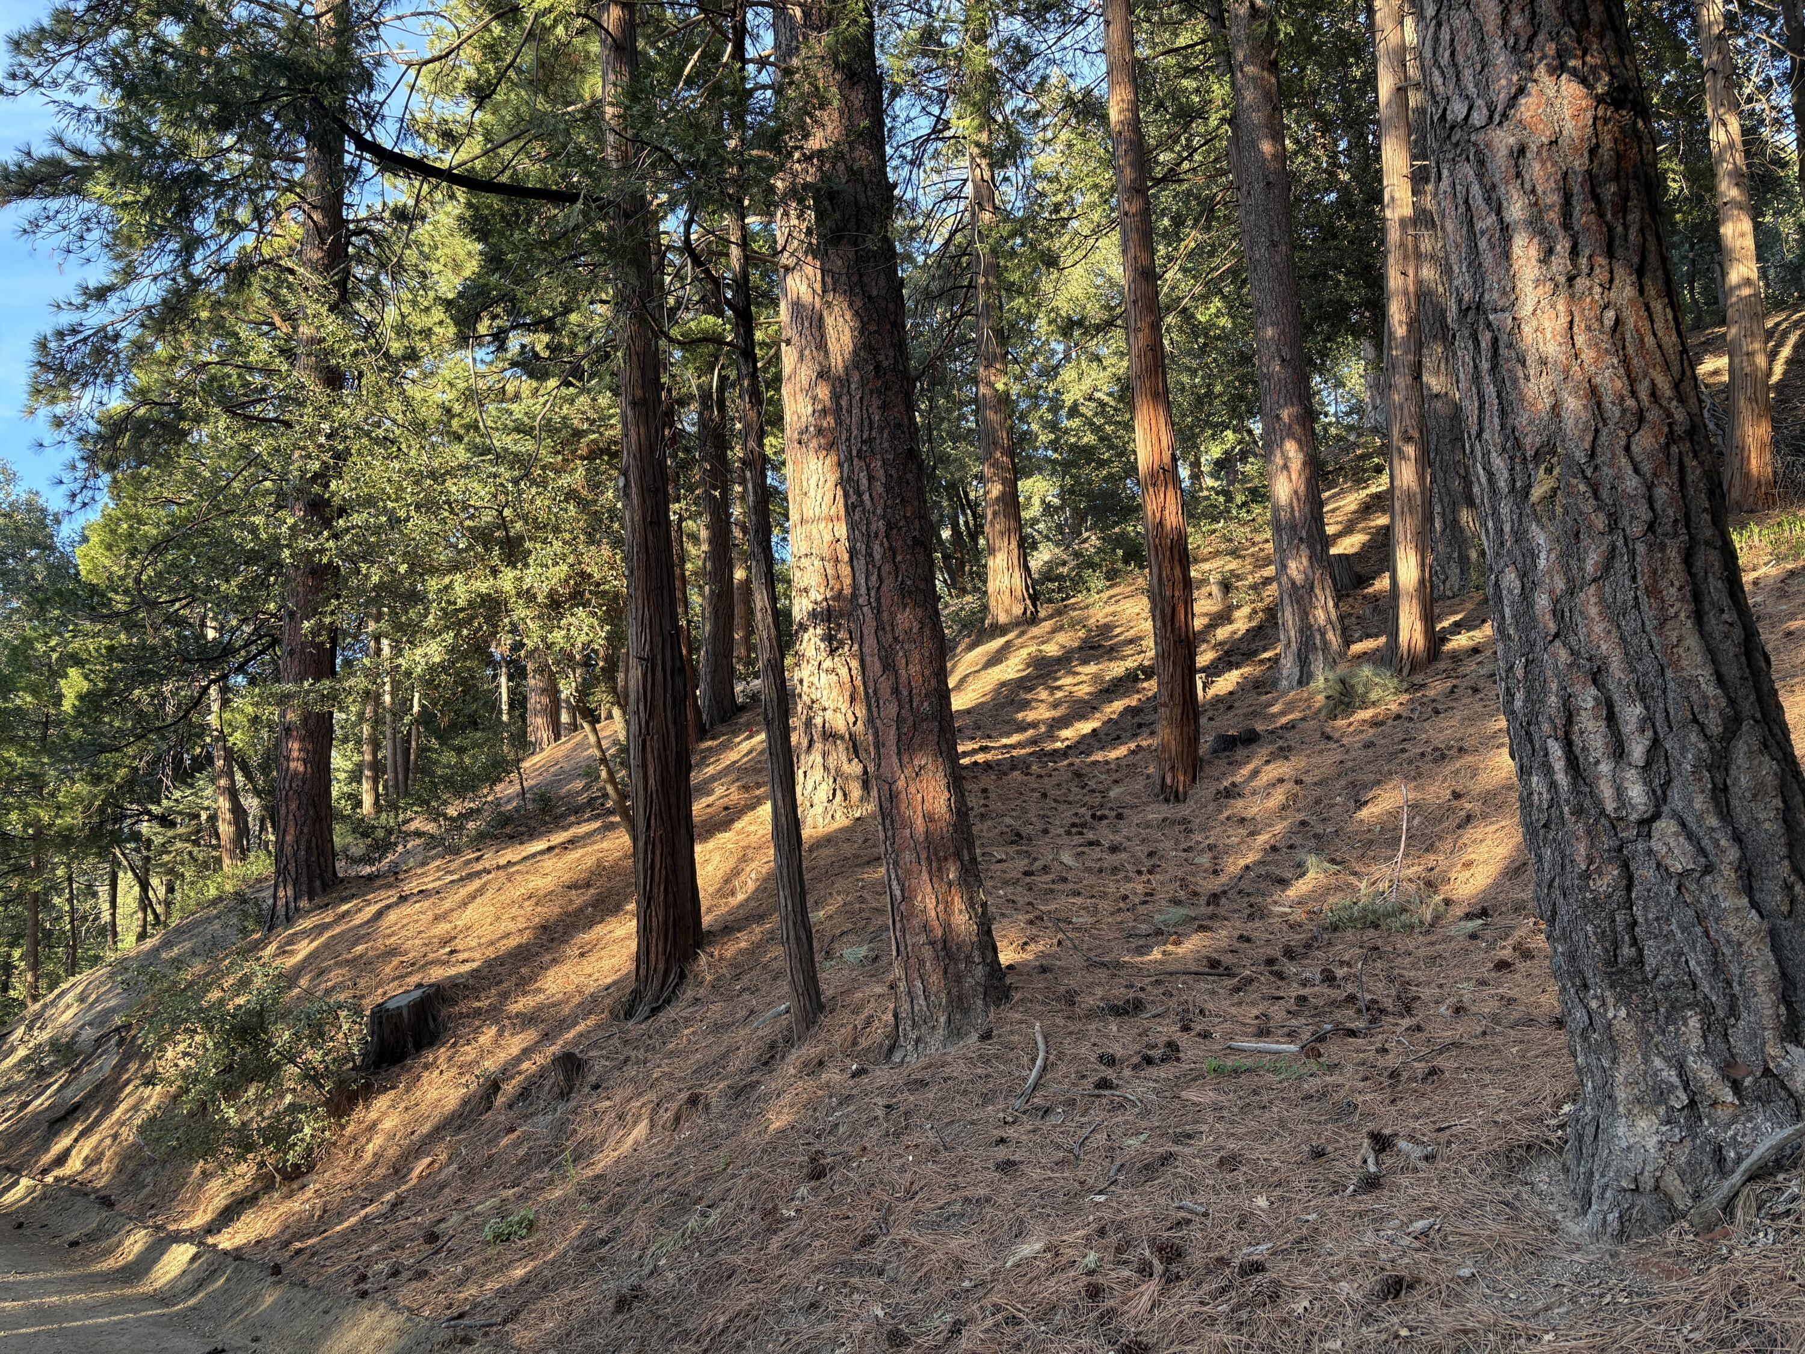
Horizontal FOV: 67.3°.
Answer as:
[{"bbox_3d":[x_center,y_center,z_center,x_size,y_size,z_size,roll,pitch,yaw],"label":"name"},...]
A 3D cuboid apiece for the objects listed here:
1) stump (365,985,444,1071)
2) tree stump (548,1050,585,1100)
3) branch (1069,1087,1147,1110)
[{"bbox_3d":[-3.268,2.310,8.900,0.490,0.500,0.470,-3,-7,0],"label":"stump"},{"bbox_3d":[-1.836,2.174,7.400,0.180,0.250,0.170,-3,-7,0],"label":"tree stump"},{"bbox_3d":[0.831,1.673,5.448,0.080,0.045,0.360,-28,15,-40],"label":"branch"}]

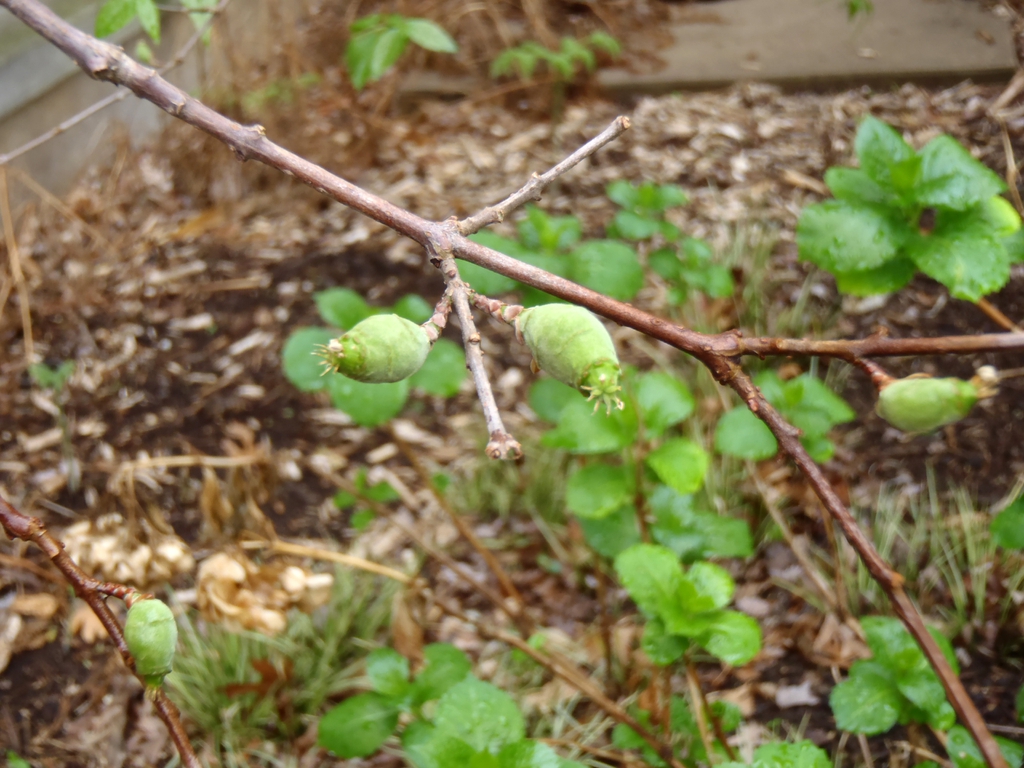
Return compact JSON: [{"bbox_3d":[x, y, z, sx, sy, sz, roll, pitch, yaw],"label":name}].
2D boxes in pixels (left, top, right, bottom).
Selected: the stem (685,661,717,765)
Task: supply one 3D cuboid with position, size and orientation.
[{"bbox_3d":[0.123,0.217,1.085,0.007,0.093,0.007,-14,33,4],"label":"stem"}]

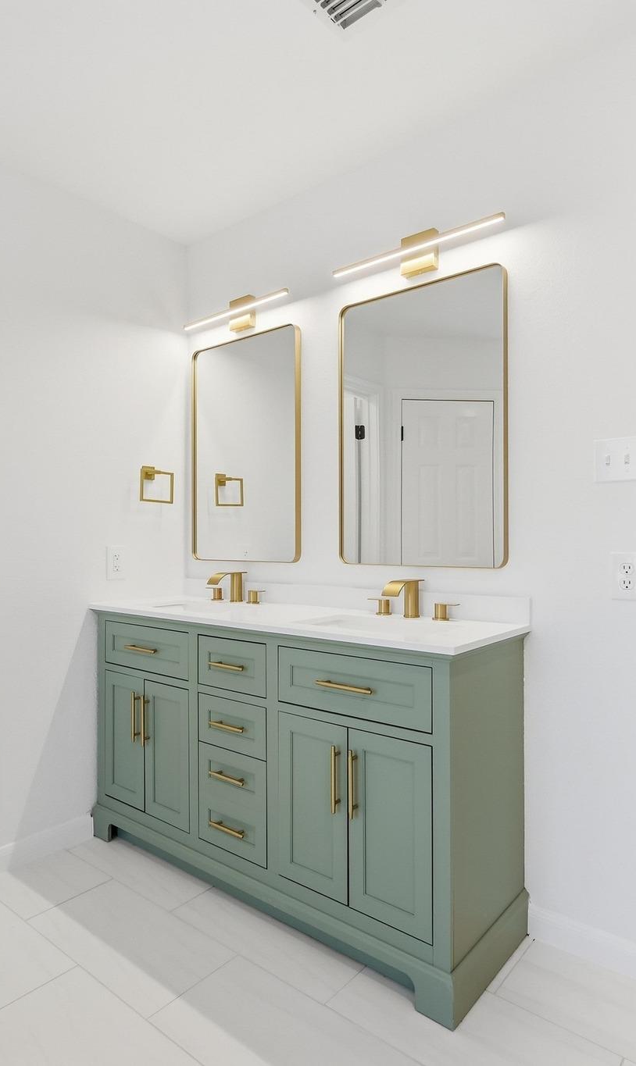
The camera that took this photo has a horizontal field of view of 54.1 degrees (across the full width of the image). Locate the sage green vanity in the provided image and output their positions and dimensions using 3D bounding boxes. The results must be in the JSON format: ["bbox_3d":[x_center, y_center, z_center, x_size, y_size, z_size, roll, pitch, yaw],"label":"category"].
[{"bbox_3d":[-0.133,0.724,2.088,1.547,0.870,0.461,-1,-1,39],"label":"sage green vanity"}]

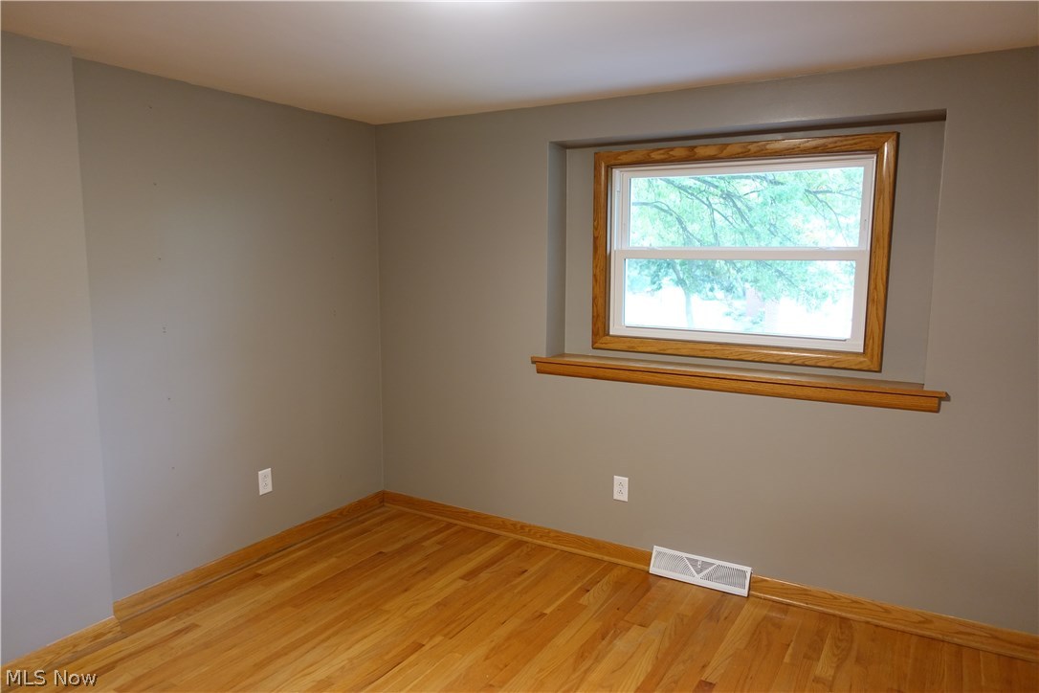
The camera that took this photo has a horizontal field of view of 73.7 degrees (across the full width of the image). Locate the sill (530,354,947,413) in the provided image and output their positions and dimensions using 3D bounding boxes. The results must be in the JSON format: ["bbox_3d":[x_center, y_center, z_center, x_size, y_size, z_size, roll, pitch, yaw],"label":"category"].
[{"bbox_3d":[0.884,0.147,3.168,1.799,0.084,0.179,5,8,30],"label":"sill"}]

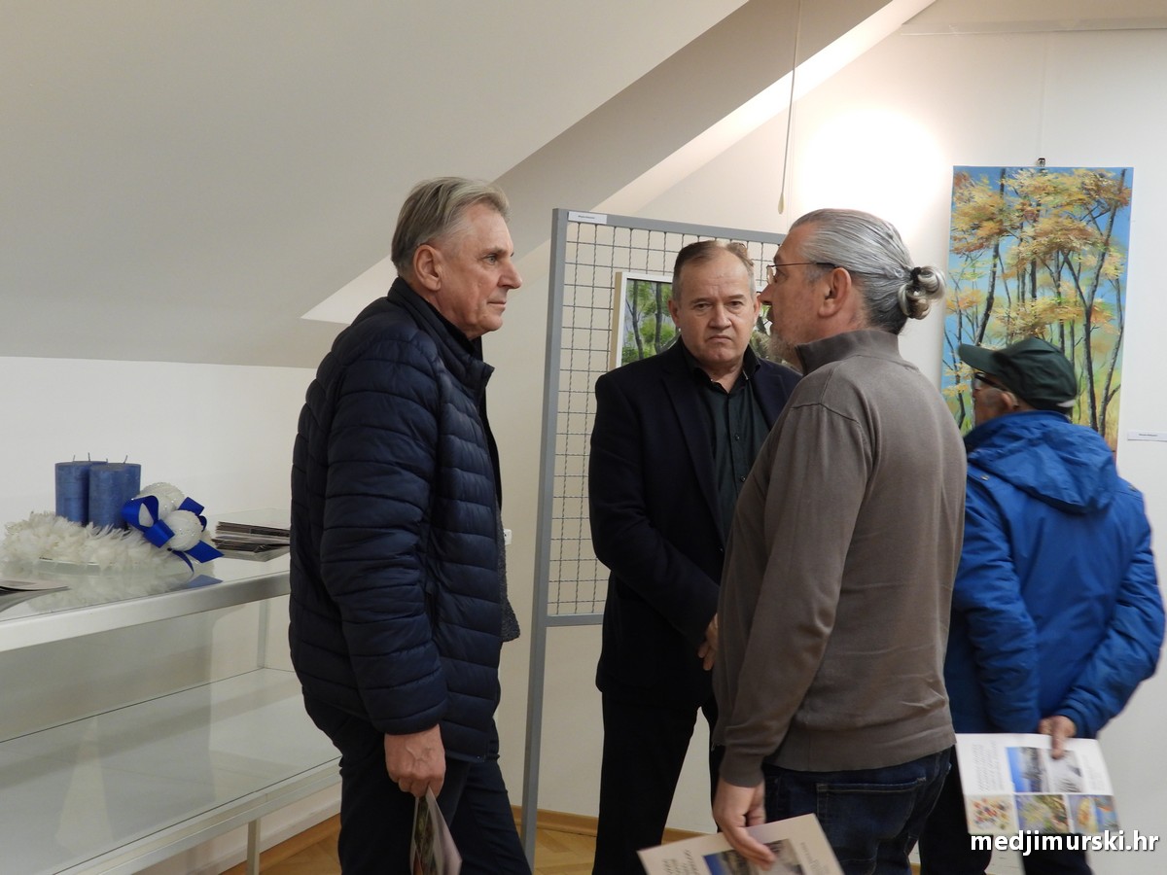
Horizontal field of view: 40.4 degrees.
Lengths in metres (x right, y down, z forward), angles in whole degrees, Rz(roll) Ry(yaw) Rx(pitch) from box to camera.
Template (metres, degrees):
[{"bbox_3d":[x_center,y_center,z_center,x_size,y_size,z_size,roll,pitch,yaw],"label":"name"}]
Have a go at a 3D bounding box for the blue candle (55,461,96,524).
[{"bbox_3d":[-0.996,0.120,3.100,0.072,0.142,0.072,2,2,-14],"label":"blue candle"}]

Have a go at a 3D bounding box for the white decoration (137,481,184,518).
[{"bbox_3d":[-0.816,0.125,3.060,0.086,0.080,0.084,2,2,-14],"label":"white decoration"}]

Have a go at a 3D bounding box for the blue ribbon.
[{"bbox_3d":[-0.778,0.178,3.000,0.190,0.138,0.120,2,2,-18],"label":"blue ribbon"}]

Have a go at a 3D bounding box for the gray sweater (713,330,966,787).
[{"bbox_3d":[0.395,0.169,2.430,0.360,0.660,0.510,4,2,28],"label":"gray sweater"}]

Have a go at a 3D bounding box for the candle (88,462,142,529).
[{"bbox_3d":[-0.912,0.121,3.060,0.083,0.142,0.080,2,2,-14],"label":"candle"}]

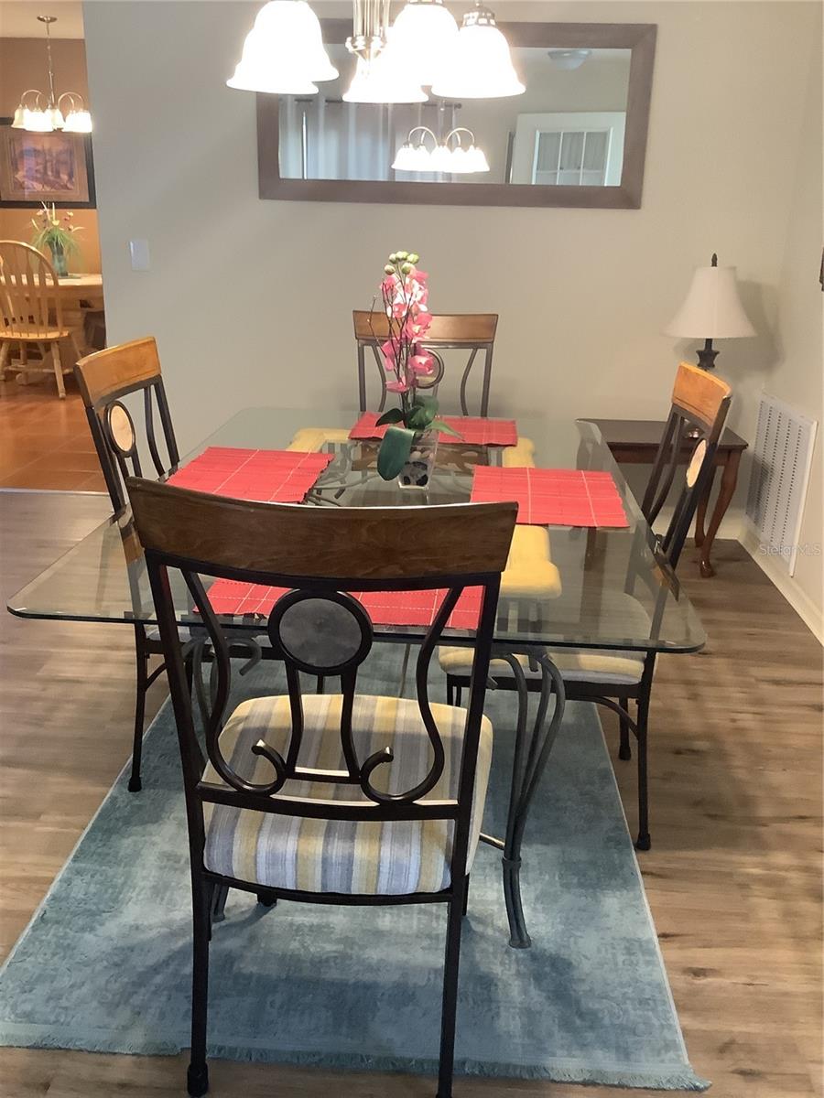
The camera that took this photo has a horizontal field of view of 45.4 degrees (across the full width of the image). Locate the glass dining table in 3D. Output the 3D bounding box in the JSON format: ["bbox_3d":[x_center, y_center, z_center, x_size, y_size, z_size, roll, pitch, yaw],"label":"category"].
[{"bbox_3d":[-0.055,0.213,2.309,1.035,0.750,1.590,3,19,3],"label":"glass dining table"}]

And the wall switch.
[{"bbox_3d":[-1.113,-1.202,4.031,0.073,0.116,0.011,2,19,3],"label":"wall switch"}]

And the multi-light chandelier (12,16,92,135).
[{"bbox_3d":[-2.456,-3.232,6.708,0.600,0.710,0.600,2,19,3],"label":"multi-light chandelier"}]

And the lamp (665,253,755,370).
[{"bbox_3d":[1.120,-0.770,3.738,0.335,0.675,0.335,2,19,3],"label":"lamp"}]

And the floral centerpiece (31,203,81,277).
[{"bbox_3d":[-2.586,-2.254,7.192,0.380,0.520,0.360,2,19,3],"label":"floral centerpiece"}]

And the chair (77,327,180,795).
[{"bbox_3d":[-0.434,0.040,2.377,0.550,1.015,0.470,3,19,3],"label":"chair"}]

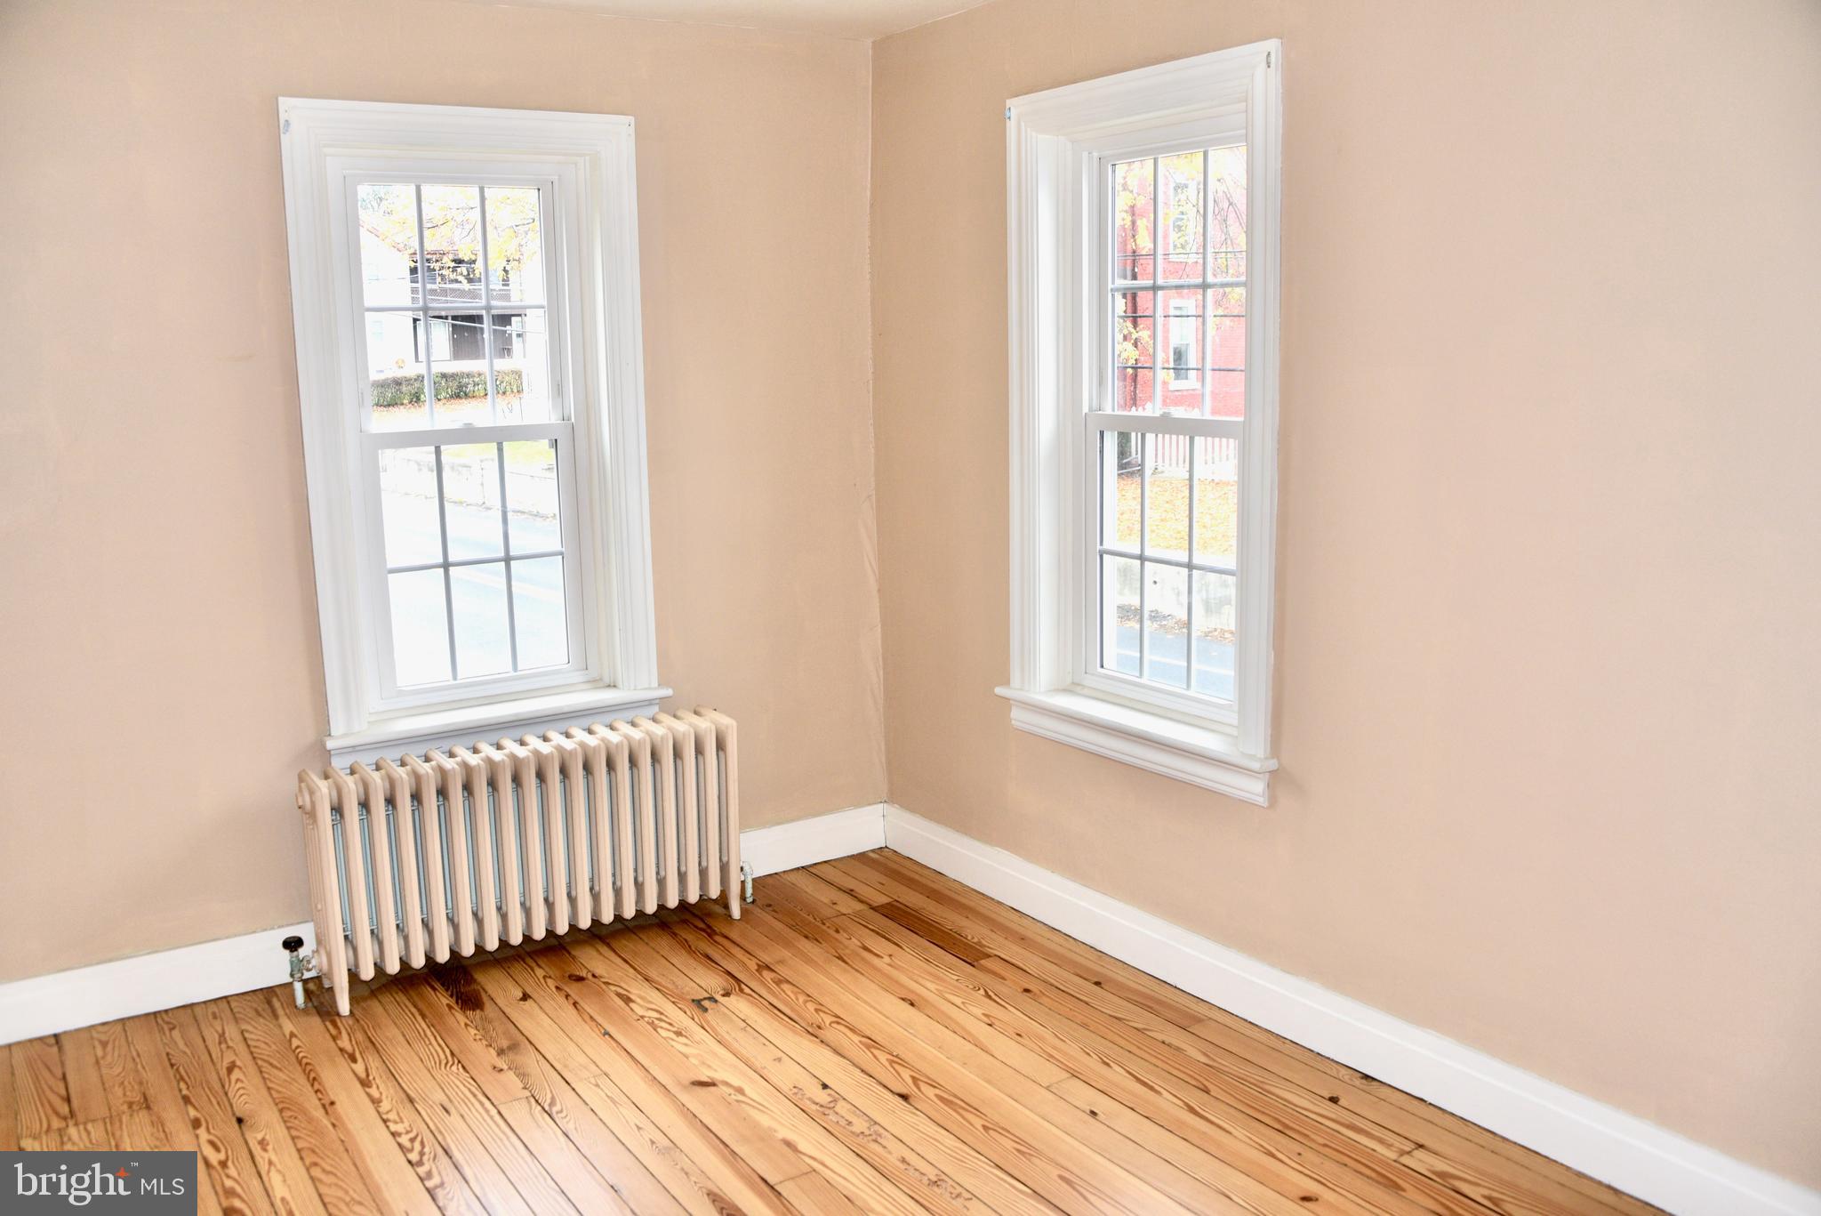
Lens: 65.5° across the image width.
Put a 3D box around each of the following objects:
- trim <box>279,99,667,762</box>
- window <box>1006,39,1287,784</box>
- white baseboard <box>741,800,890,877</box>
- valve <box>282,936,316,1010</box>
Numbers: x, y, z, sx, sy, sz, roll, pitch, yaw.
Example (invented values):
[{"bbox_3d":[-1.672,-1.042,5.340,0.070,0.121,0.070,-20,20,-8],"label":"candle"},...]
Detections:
[{"bbox_3d":[-1.151,-0.451,3.809,0.935,1.691,0.170,-7,11,-32],"label":"trim"},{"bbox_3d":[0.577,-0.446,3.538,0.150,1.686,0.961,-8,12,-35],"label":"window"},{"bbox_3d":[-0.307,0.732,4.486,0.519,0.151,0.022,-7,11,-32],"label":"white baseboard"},{"bbox_3d":[-1.514,0.904,3.525,0.072,0.180,0.050,-7,11,-32],"label":"valve"}]

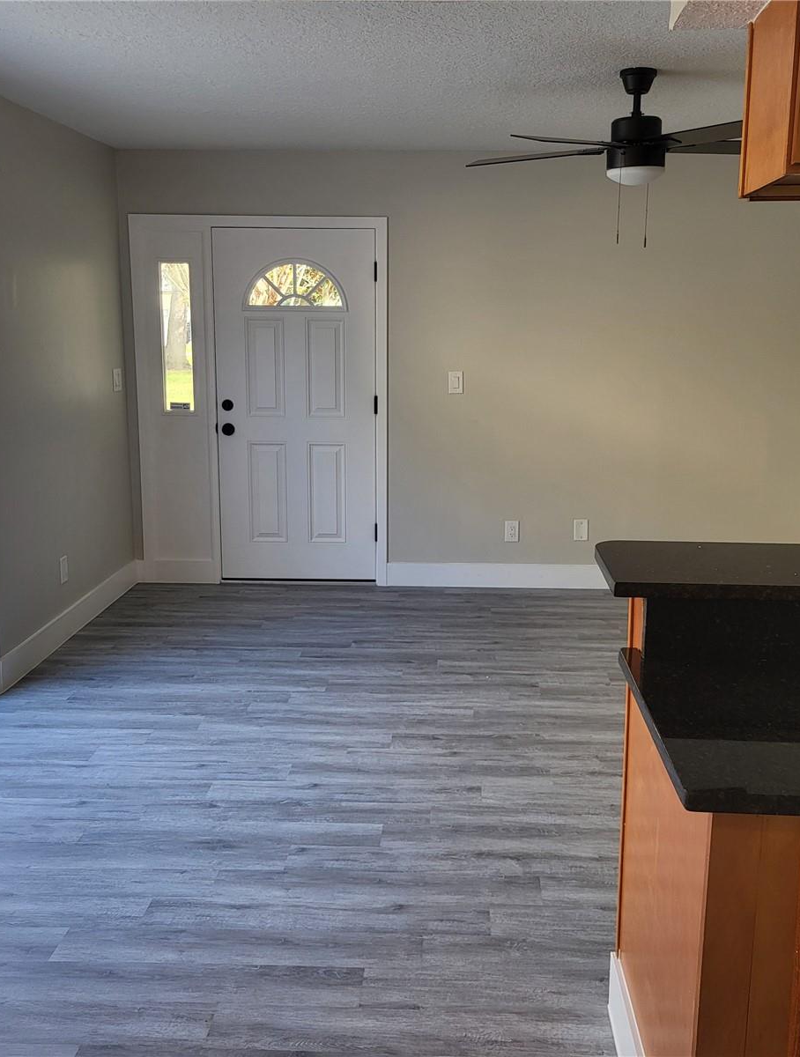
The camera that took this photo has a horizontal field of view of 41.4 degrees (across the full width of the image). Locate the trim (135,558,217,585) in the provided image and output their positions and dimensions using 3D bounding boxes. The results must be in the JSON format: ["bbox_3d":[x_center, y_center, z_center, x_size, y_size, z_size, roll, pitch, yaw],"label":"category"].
[{"bbox_3d":[-1.303,0.253,6.243,0.490,0.142,0.030,1,11,4],"label":"trim"}]

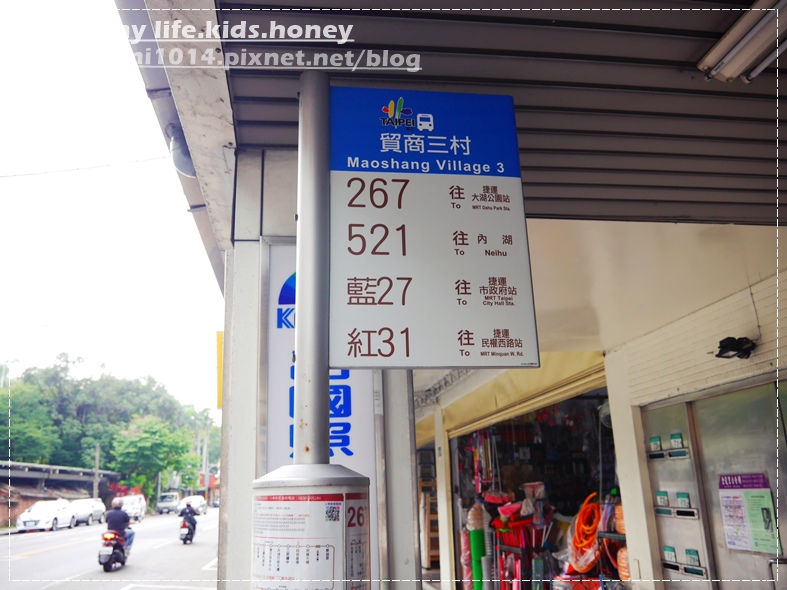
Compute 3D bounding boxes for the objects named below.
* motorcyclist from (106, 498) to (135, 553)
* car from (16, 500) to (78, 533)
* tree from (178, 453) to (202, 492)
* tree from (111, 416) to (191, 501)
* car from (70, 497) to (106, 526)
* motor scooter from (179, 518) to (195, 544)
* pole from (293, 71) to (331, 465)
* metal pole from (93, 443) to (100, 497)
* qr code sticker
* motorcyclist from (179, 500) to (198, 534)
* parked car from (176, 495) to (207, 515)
[{"bbox_3d":[-6.507,5.488,15.146,0.540,1.260,0.740,0,-17,-8],"label":"motorcyclist"},{"bbox_3d":[-19.274,12.306,35.520,1.770,1.540,4.500,0,-17,-8],"label":"car"},{"bbox_3d":[-23.157,21.236,72.606,3.010,6.370,3.010,0,-17,-8],"label":"tree"},{"bbox_3d":[-23.088,16.121,60.476,7.450,9.060,6.990,0,-17,-8],"label":"tree"},{"bbox_3d":[-20.130,14.180,41.632,1.770,1.580,4.400,0,-17,-8],"label":"car"},{"bbox_3d":[-7.150,8.127,22.345,0.650,1.080,1.750,0,-17,-8],"label":"motor scooter"},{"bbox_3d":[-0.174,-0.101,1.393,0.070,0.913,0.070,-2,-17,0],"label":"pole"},{"bbox_3d":[-22.183,13.972,47.540,0.300,5.560,0.300,0,-17,-8],"label":"metal pole"},{"bbox_3d":[-0.144,0.522,1.514,0.036,0.035,0.002,7,-19,-26],"label":"qr code sticker"},{"bbox_3d":[-7.197,7.848,22.488,0.600,1.100,0.720,0,-17,-8],"label":"motorcyclist"},{"bbox_3d":[-18.564,19.288,58.484,1.770,1.560,4.400,-1,-17,-4],"label":"parked car"}]

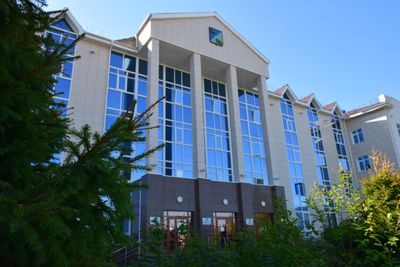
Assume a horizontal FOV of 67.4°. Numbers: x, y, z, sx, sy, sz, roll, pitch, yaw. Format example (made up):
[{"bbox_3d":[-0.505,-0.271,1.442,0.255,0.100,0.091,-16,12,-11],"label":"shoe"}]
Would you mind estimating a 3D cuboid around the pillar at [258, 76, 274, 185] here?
[{"bbox_3d":[5.824,-0.389,26.192,0.622,10.030,0.613,11,-23,-32],"label":"pillar"}]

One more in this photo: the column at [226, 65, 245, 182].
[{"bbox_3d":[2.884,-0.945,24.331,0.613,10.030,0.613,11,-23,-32],"label":"column"}]

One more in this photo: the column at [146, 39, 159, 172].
[{"bbox_3d":[-3.224,-2.101,20.464,0.588,10.030,0.613,11,-23,-32],"label":"column"}]

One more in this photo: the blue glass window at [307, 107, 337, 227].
[{"bbox_3d":[13.433,3.162,33.373,2.016,14.028,0.252,11,-23,-32],"label":"blue glass window"}]

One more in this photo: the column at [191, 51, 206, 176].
[{"bbox_3d":[-0.214,-1.532,22.370,0.630,10.030,0.613,11,-23,-32],"label":"column"}]

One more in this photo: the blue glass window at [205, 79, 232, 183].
[{"bbox_3d":[1.562,-0.380,26.354,2.738,9.307,0.252,11,-23,-32],"label":"blue glass window"}]

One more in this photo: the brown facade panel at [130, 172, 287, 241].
[{"bbox_3d":[1.218,5.911,21.916,12.130,4.351,2.772,11,-23,-32],"label":"brown facade panel"}]

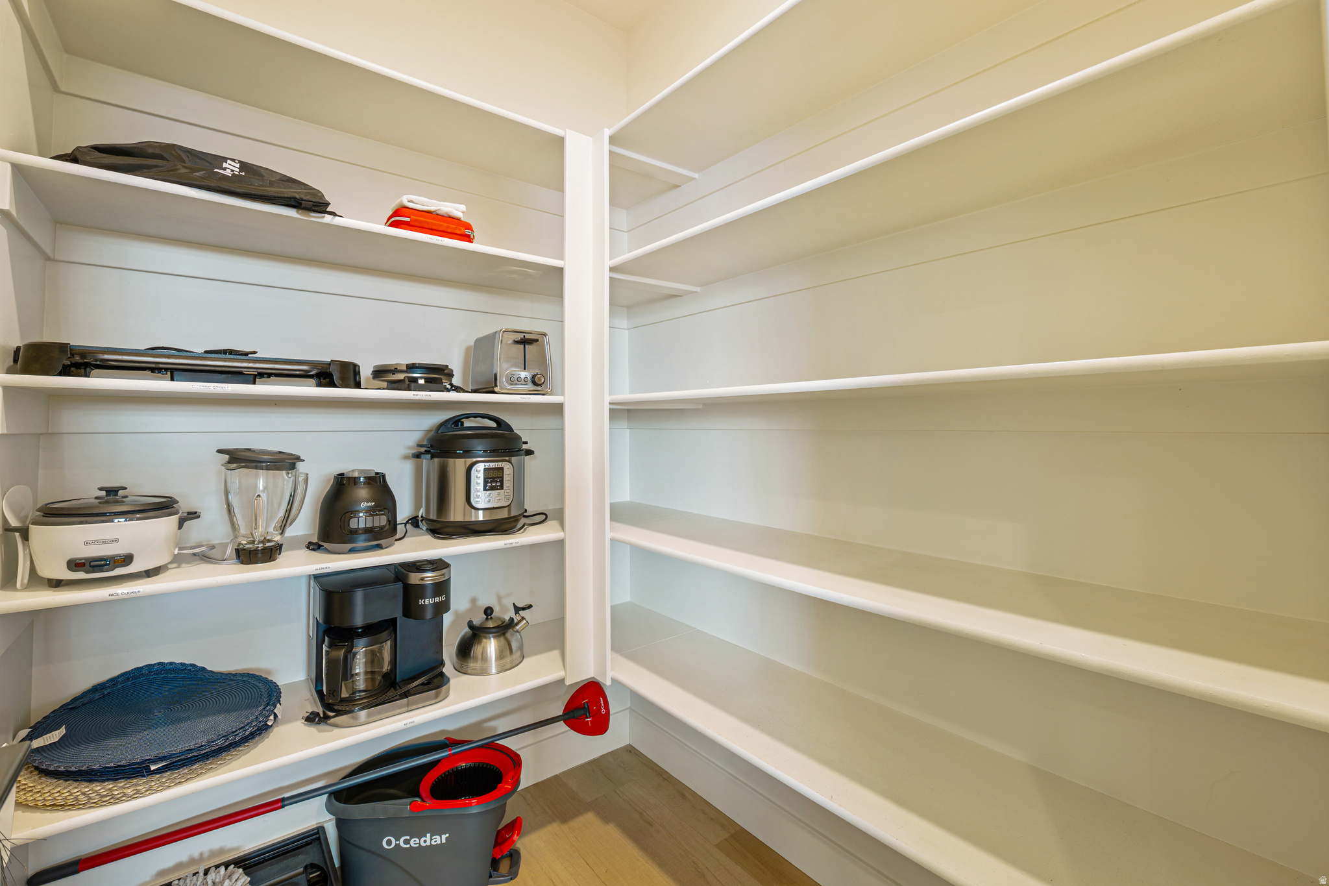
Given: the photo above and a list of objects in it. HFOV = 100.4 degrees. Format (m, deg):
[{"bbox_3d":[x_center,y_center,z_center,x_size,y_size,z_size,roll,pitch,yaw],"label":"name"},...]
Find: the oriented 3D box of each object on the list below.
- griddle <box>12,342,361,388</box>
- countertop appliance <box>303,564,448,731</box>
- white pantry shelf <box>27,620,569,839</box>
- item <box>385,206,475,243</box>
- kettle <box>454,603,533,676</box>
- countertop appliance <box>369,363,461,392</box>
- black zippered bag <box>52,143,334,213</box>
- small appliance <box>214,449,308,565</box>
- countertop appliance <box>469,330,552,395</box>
[{"bbox_3d":[-0.993,-0.154,1.220,0.535,0.063,0.280,-1,2,-37],"label":"griddle"},{"bbox_3d":[-0.741,0.481,1.449,0.293,0.334,0.332,-1,2,-36],"label":"countertop appliance"},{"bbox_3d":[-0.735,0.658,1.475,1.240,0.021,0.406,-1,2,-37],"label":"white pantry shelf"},{"bbox_3d":[-0.595,-0.529,1.399,0.186,0.057,0.147,-1,2,-37],"label":"item"},{"bbox_3d":[-0.501,0.559,1.634,0.218,0.165,0.198,0,2,1],"label":"kettle"},{"bbox_3d":[-0.645,-0.169,1.440,0.195,0.078,0.235,-1,2,-37],"label":"countertop appliance"},{"bbox_3d":[-0.954,-0.543,1.169,0.434,0.101,0.252,-1,2,-37],"label":"black zippered bag"},{"bbox_3d":[-0.884,0.134,1.224,0.164,0.248,0.140,-1,2,-37],"label":"small appliance"},{"bbox_3d":[-0.459,-0.224,1.633,0.154,0.176,0.263,-1,2,-34],"label":"countertop appliance"}]

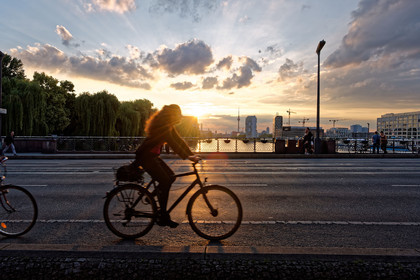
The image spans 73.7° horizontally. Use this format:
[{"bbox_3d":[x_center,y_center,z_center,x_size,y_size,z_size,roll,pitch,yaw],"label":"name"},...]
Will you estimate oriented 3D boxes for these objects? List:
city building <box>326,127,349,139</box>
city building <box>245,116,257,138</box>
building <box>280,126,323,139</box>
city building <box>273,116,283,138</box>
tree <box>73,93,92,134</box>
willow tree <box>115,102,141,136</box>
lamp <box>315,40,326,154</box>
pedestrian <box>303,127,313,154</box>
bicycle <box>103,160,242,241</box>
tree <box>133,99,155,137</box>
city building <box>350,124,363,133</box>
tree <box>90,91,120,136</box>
[{"bbox_3d":[250.446,-12.768,550.000,42.000,22.000,32.000,0,1,23],"label":"city building"},{"bbox_3d":[103.000,-27.500,720.000,27.000,65.000,24.000,0,1,2],"label":"city building"},{"bbox_3d":[173.196,-13.250,530.000,74.000,24.000,50.000,0,1,18],"label":"building"},{"bbox_3d":[149.000,-23.500,625.000,19.000,57.000,21.000,0,1,2],"label":"city building"},{"bbox_3d":[-31.600,-4.100,70.000,7.000,16.000,7.500,0,1,0],"label":"tree"},{"bbox_3d":[-28.900,-4.600,98.000,9.300,17.000,9.300,0,1,0],"label":"willow tree"},{"bbox_3d":[7.770,-2.870,19.600,0.450,7.800,1.300,0,1,2],"label":"lamp"},{"bbox_3d":[6.357,0.078,18.200,0.480,1.780,0.530,0,1,-30],"label":"pedestrian"},{"bbox_3d":[-0.480,0.765,3.580,1.780,1.040,0.580,0,1,2],"label":"bicycle"},{"bbox_3d":[-17.946,-4.688,75.000,8.000,13.000,8.000,0,1,0],"label":"tree"},{"bbox_3d":[313.929,-17.143,600.000,27.000,31.000,27.000,1,1,30],"label":"city building"},{"bbox_3d":[-29.100,-4.900,78.000,9.000,17.500,9.000,0,1,0],"label":"tree"}]

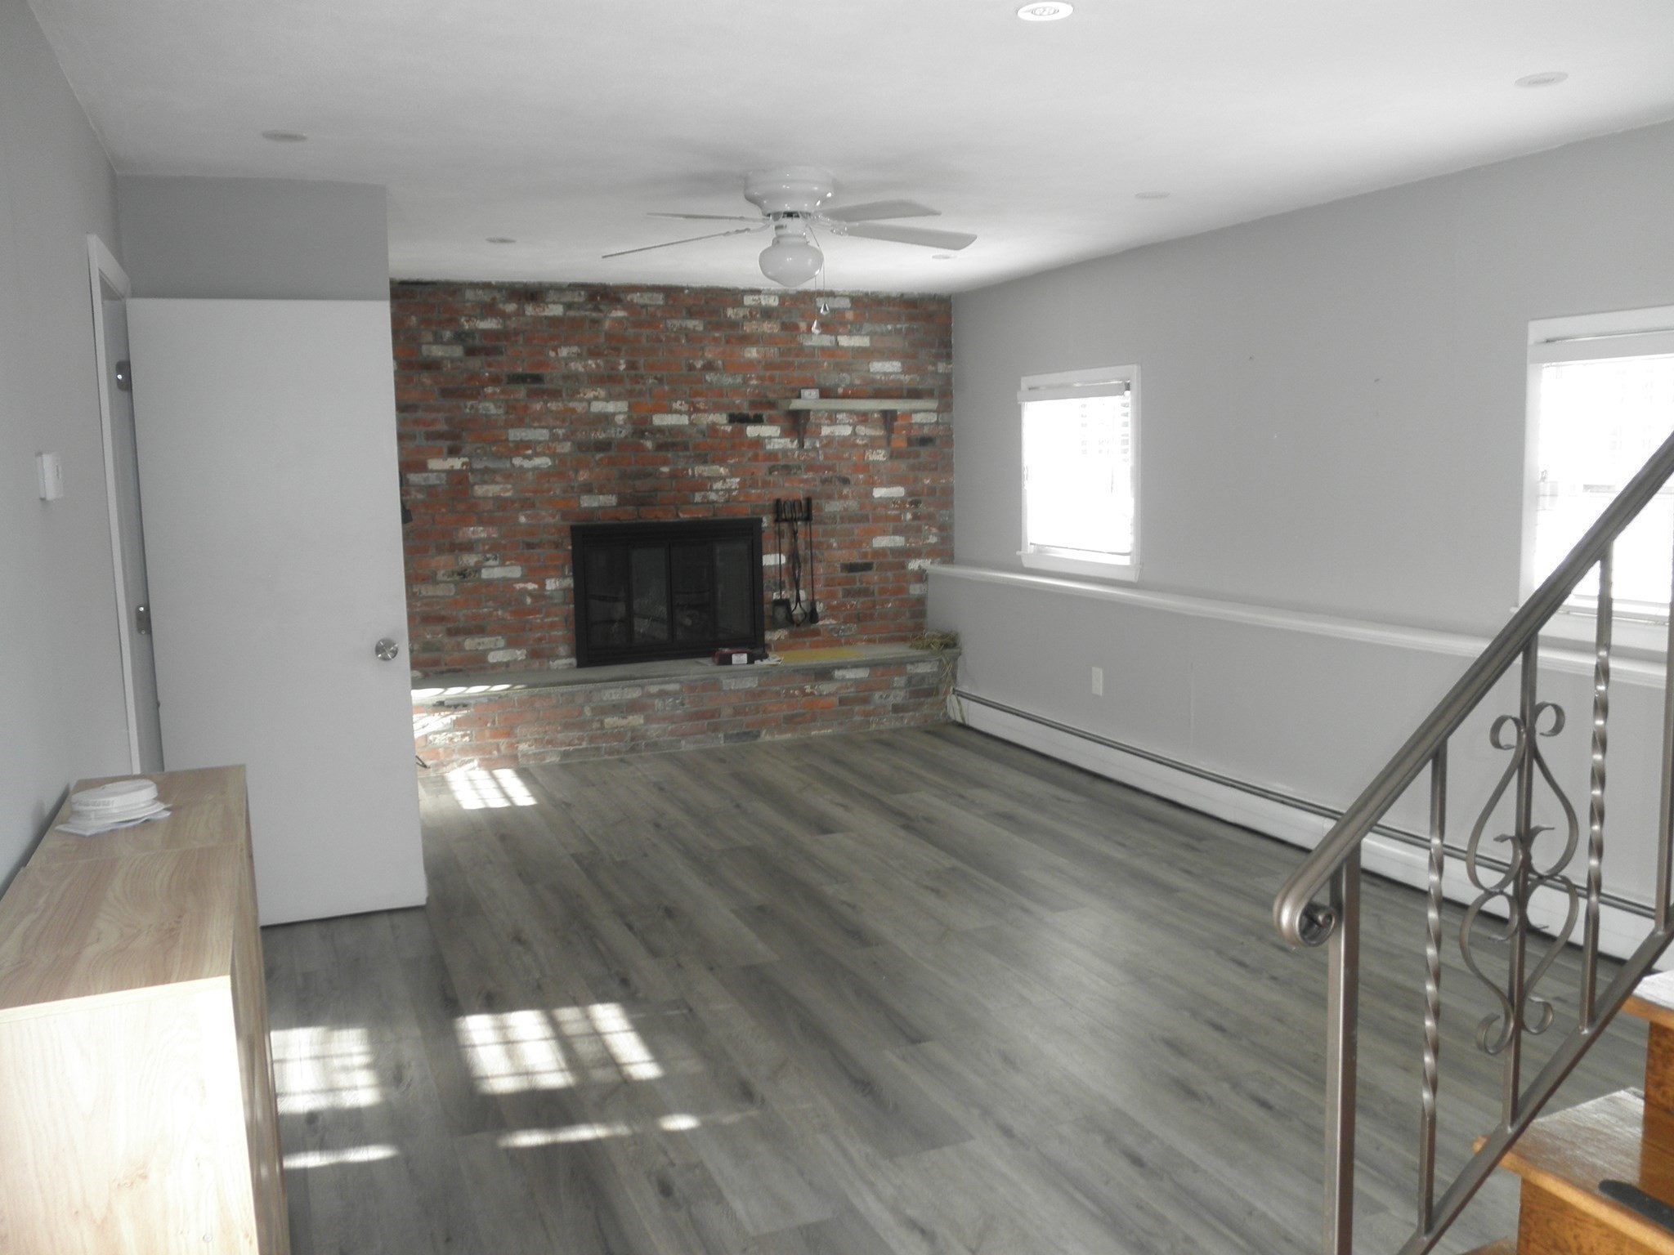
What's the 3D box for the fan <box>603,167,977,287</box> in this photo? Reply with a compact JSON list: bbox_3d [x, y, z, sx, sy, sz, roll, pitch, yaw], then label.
[{"bbox_3d":[-0.153,-1.302,4.465,1.310,0.352,1.280,-1,7,-1],"label":"fan"}]

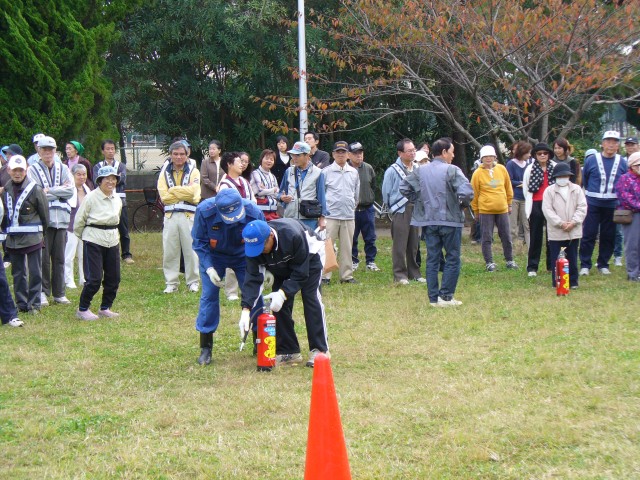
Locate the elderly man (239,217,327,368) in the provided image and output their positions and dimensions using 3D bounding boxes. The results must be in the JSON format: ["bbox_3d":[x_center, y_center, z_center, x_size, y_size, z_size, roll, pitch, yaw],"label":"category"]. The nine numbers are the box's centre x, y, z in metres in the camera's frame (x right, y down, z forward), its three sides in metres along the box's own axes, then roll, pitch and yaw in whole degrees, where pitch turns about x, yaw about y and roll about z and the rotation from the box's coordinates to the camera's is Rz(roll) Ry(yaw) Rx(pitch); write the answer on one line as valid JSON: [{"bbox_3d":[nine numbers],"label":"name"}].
[{"bbox_3d":[-0.258,0.348,9.550,0.540,1.020,0.640,3,6,37],"label":"elderly man"}]

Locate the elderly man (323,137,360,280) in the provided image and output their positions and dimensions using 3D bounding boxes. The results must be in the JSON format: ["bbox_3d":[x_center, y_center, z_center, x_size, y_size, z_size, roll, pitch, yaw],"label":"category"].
[{"bbox_3d":[0.234,-0.327,14.759,0.480,1.624,0.320,-1,5,-5],"label":"elderly man"}]

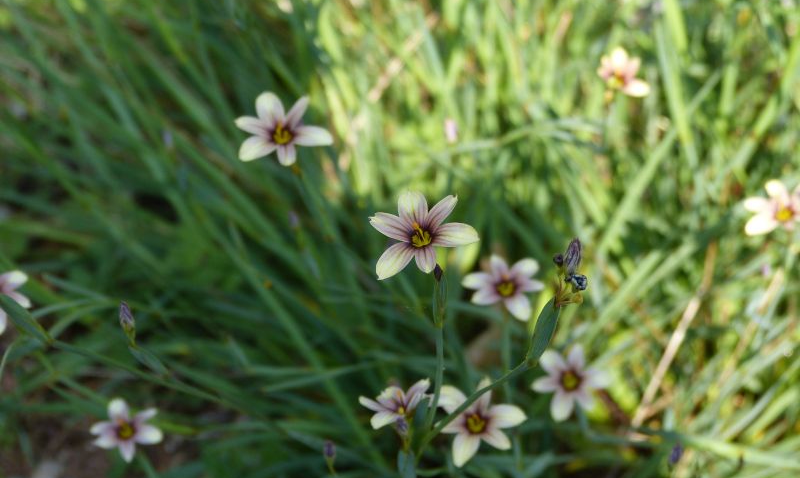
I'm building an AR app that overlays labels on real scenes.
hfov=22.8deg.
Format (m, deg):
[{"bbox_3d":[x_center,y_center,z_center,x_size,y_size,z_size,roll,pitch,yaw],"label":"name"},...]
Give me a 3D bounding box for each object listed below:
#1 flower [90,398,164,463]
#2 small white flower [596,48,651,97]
[{"bbox_3d":[-0.074,0.052,0.540,0.019,0.008,0.020,0,60,4],"label":"flower"},{"bbox_3d":[0.074,-0.055,0.660,0.018,0.009,0.018,0,61,13],"label":"small white flower"}]

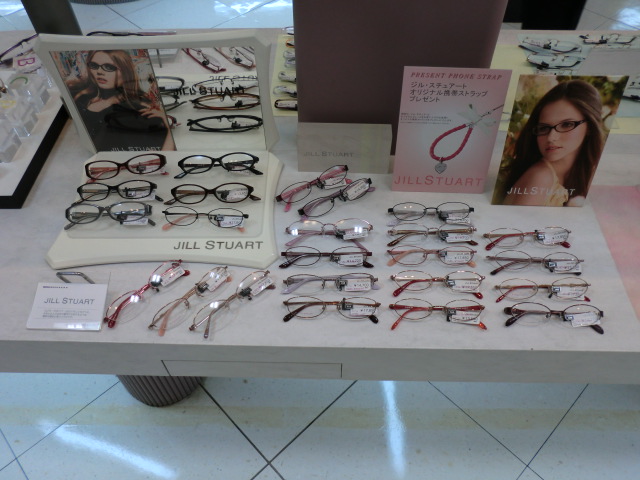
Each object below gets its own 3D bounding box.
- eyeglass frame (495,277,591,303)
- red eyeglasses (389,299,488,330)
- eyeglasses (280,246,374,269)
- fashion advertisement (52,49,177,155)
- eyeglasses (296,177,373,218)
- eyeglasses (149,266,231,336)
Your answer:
[{"bbox_3d":[0.307,0.071,0.697,0.133,0.033,0.037,-1,81,0],"label":"eyeglass frame"},{"bbox_3d":[0.158,0.101,0.676,0.129,0.033,0.045,0,81,1],"label":"red eyeglasses"},{"bbox_3d":[0.010,0.027,0.737,0.138,0.033,0.035,0,81,1],"label":"eyeglasses"},{"bbox_3d":[-0.331,-0.221,0.828,0.147,0.202,0.004,-1,50,0],"label":"fashion advertisement"},{"bbox_3d":[0.025,-0.066,0.789,0.129,0.024,0.034,-26,94,-20],"label":"eyeglasses"},{"bbox_3d":[-0.171,0.080,0.665,0.127,0.024,0.035,-40,100,-29],"label":"eyeglasses"}]

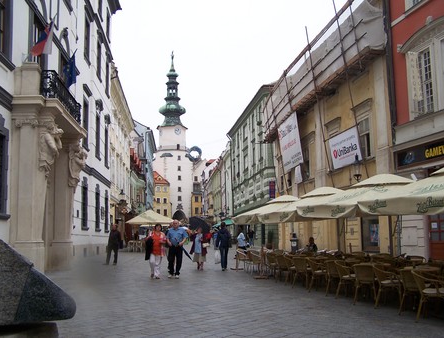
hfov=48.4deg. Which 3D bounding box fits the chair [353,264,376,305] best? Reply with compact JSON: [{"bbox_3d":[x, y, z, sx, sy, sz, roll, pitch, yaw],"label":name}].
[{"bbox_3d":[2.809,2.249,9.814,0.510,0.800,0.540,-2,-7,5],"label":"chair"}]

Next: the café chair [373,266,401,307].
[{"bbox_3d":[3.060,2.116,8.946,0.550,0.765,0.550,-4,-8,25],"label":"café chair"}]

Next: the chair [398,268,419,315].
[{"bbox_3d":[3.257,2.020,8.244,0.550,0.765,0.550,-6,-9,35],"label":"chair"}]

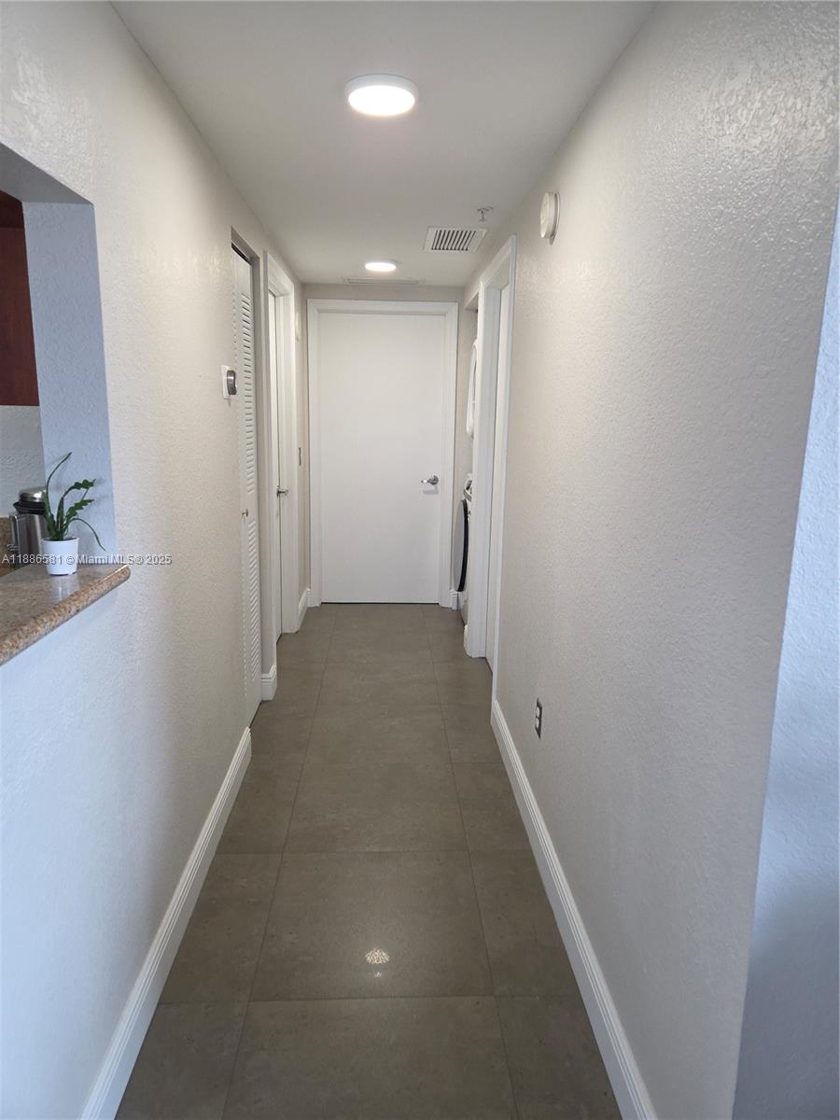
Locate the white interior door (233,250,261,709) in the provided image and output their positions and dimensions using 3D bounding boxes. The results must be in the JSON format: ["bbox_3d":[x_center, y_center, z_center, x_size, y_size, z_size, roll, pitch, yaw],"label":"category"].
[{"bbox_3d":[-0.759,-0.252,3.165,0.035,1.995,0.580,0,11,-3],"label":"white interior door"}]

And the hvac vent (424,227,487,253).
[{"bbox_3d":[0.172,-1.592,3.716,0.283,0.020,0.520,0,11,-3],"label":"hvac vent"}]

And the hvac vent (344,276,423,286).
[{"bbox_3d":[-0.236,-1.834,4.904,0.550,0.020,0.230,0,11,-3],"label":"hvac vent"}]

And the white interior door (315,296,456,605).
[{"bbox_3d":[-0.261,-0.708,5.240,0.990,2.100,0.090,0,11,-3],"label":"white interior door"}]

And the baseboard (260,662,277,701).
[{"bbox_3d":[-0.743,0.598,3.683,0.055,0.140,0.170,0,11,-3],"label":"baseboard"}]

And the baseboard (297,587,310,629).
[{"bbox_3d":[-0.792,0.323,5.064,0.020,0.140,0.610,0,11,-3],"label":"baseboard"}]

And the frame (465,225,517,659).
[{"bbox_3d":[0.386,-0.382,3.696,0.120,2.090,0.970,0,11,-3],"label":"frame"}]

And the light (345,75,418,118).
[{"bbox_3d":[-0.103,-1.245,2.001,0.197,0.030,0.197,0,11,-3],"label":"light"}]

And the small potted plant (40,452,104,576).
[{"bbox_3d":[-0.659,-0.088,1.406,0.110,0.230,0.105,0,11,-3],"label":"small potted plant"}]

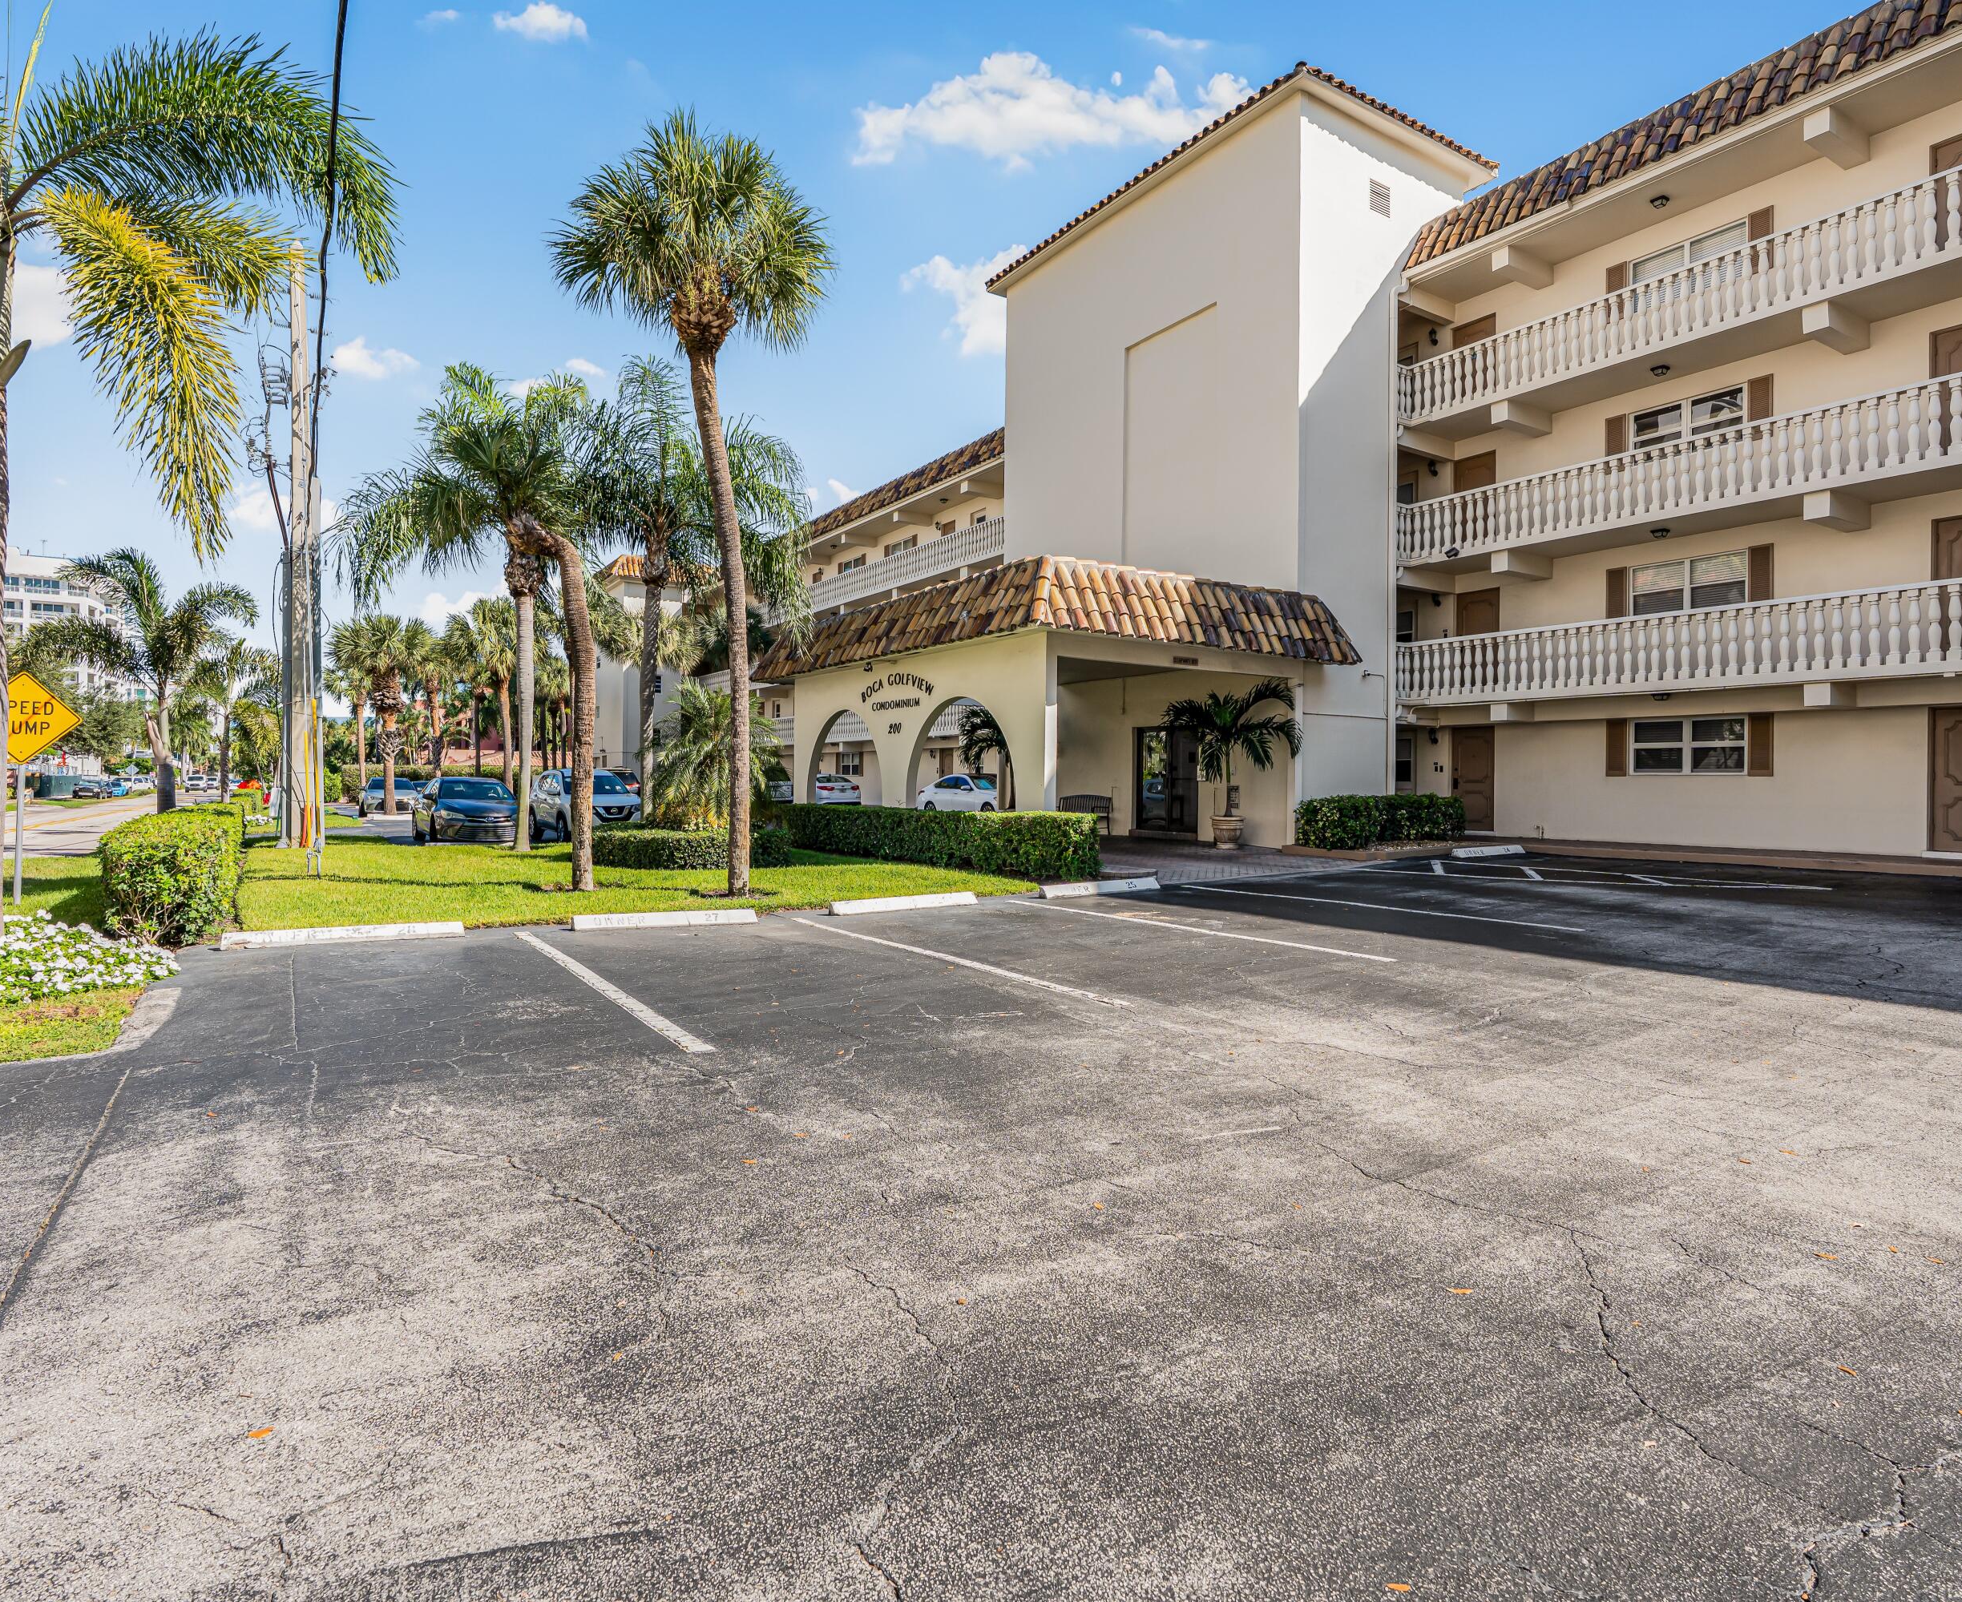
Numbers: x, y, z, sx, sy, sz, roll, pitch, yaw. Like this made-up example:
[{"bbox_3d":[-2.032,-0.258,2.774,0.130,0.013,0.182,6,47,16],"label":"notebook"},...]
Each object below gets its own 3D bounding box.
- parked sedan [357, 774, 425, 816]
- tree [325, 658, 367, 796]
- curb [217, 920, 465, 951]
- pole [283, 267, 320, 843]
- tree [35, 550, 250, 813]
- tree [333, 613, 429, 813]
[{"bbox_3d":[-22.197,-0.116,40.184,1.830,1.450,4.700,-1,2,-32],"label":"parked sedan"},{"bbox_3d":[-32.398,-3.450,54.937,3.000,7.400,3.000,-1,2,-35],"label":"tree"},{"bbox_3d":[-5.618,1.185,9.496,1.840,0.130,0.170,-1,1,-27],"label":"curb"},{"bbox_3d":[-14.013,-5.042,21.864,0.750,12.100,0.600,-1,2,-33],"label":"pole"},{"bbox_3d":[-17.626,-2.146,22.458,4.800,6.220,4.800,-1,2,-35],"label":"tree"},{"bbox_3d":[-21.321,-2.942,37.919,3.400,7.200,3.400,-1,1,-29],"label":"tree"}]

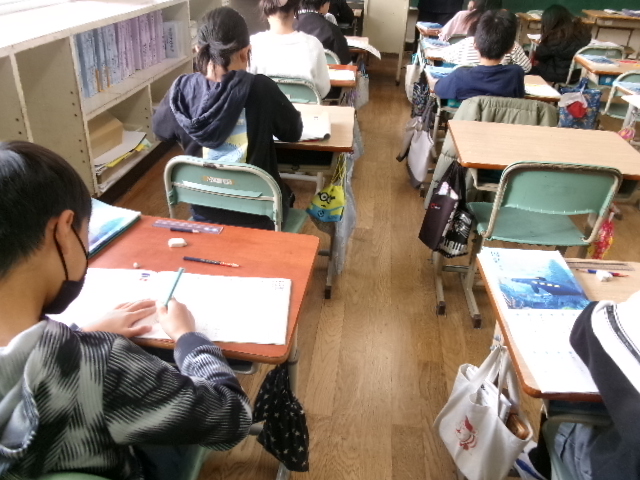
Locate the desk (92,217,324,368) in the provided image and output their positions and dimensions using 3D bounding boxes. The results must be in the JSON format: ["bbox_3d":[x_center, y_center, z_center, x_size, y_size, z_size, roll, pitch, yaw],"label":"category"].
[{"bbox_3d":[-0.340,0.080,1.090,0.630,0.045,0.430,6,30,6],"label":"desk"}]

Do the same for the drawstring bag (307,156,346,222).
[{"bbox_3d":[0.021,-0.162,1.664,0.120,0.205,0.075,9,31,10],"label":"drawstring bag"}]

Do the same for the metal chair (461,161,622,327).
[{"bbox_3d":[0.759,-0.028,1.927,0.385,0.685,0.400,3,32,0],"label":"metal chair"}]

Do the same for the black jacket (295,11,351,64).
[{"bbox_3d":[0.009,-1.138,2.983,0.360,0.380,0.330,7,30,7],"label":"black jacket"}]

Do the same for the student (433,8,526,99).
[{"bbox_3d":[0.723,-0.545,2.443,0.420,1.020,0.520,6,32,5],"label":"student"}]

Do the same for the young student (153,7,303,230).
[{"bbox_3d":[-0.329,-0.259,1.849,0.470,1.070,0.540,7,32,6],"label":"young student"}]

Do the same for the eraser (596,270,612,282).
[{"bbox_3d":[0.653,0.083,1.184,0.034,0.014,0.025,6,32,5],"label":"eraser"}]

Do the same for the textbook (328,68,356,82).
[{"bbox_3d":[-0.011,-0.842,2.604,0.370,0.020,0.210,6,32,5],"label":"textbook"}]

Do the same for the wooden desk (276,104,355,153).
[{"bbox_3d":[-0.198,-0.395,1.789,0.630,0.045,0.430,4,30,2],"label":"wooden desk"}]

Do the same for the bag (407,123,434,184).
[{"bbox_3d":[0.485,-0.417,2.497,0.090,0.290,0.200,0,30,-4],"label":"bag"}]

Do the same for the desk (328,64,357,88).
[{"bbox_3d":[-0.126,-0.854,2.693,0.630,0.045,0.430,5,30,3],"label":"desk"}]

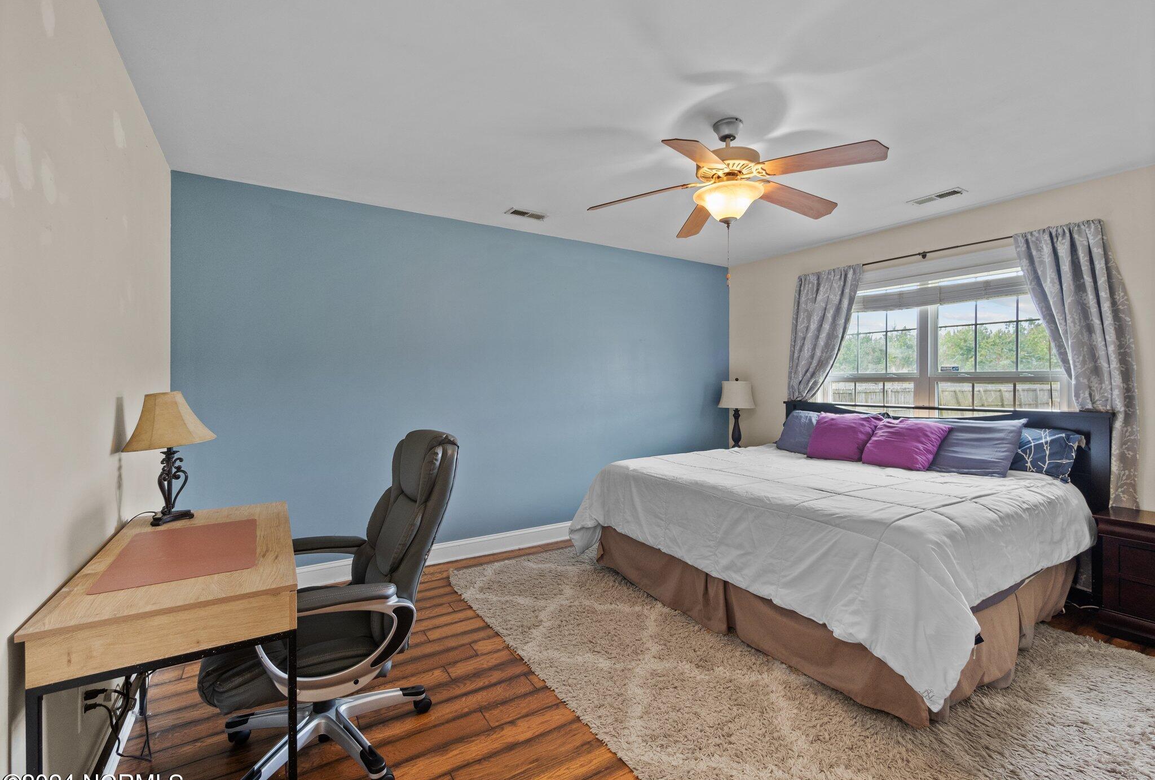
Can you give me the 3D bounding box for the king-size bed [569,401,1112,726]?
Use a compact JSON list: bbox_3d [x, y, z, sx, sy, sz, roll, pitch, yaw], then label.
[{"bbox_3d":[1.531,0.686,3.051,2.061,1.123,2.165,0,1,-33],"label":"king-size bed"}]

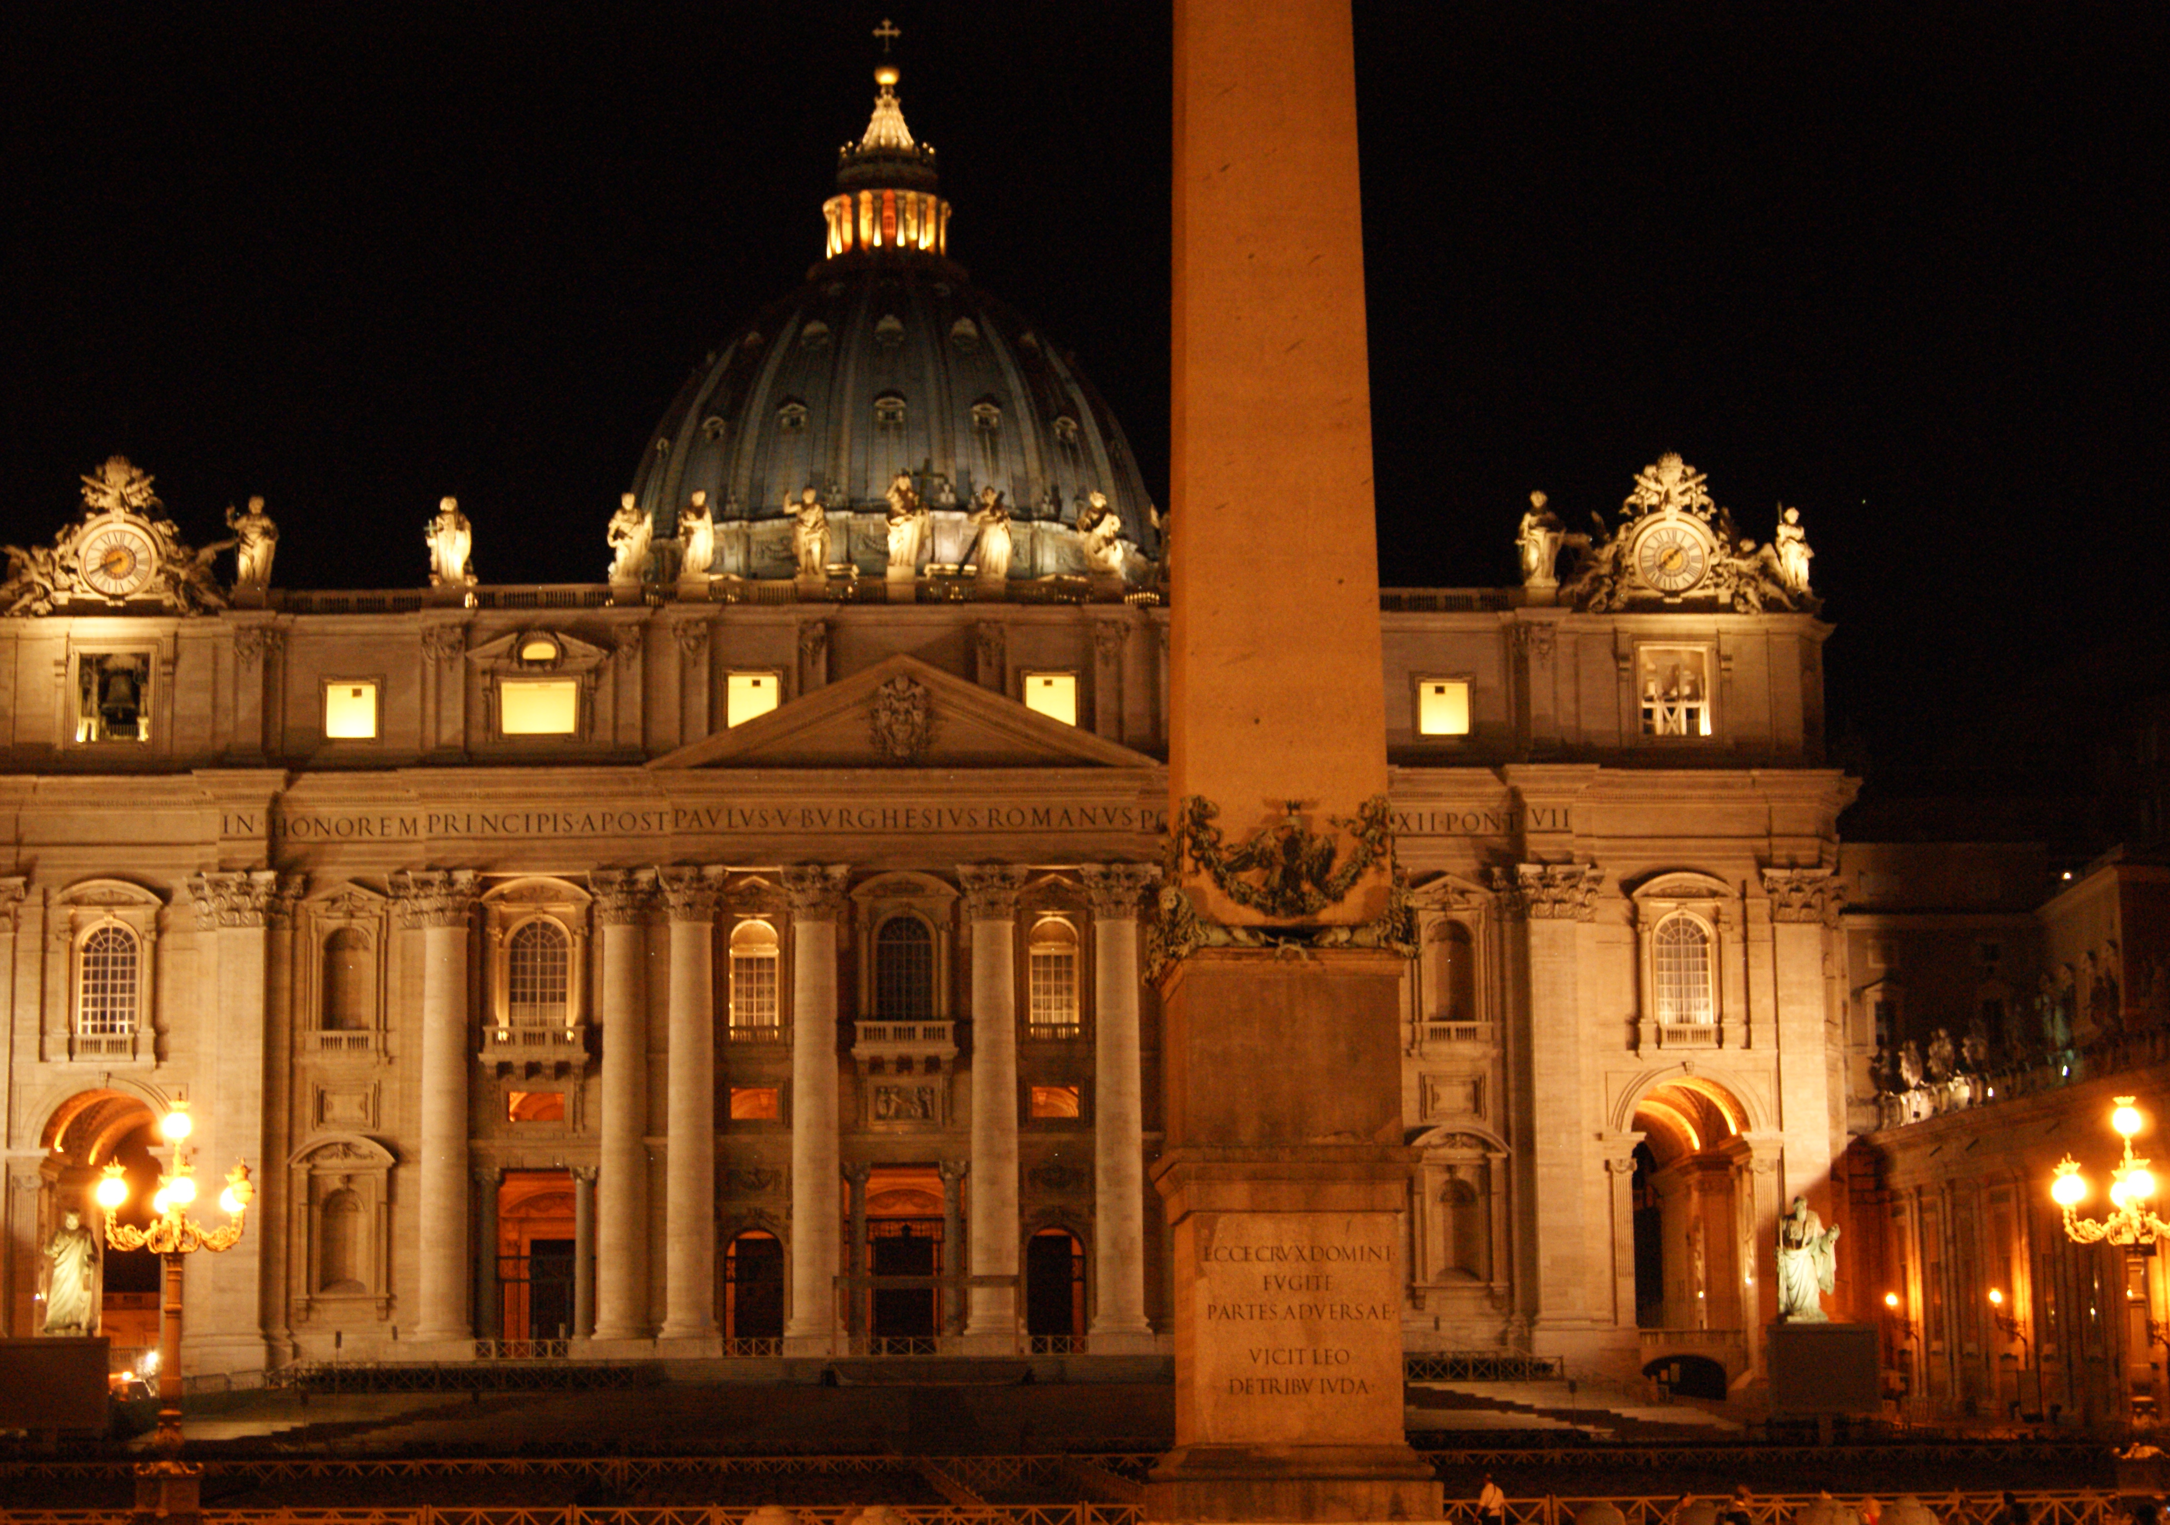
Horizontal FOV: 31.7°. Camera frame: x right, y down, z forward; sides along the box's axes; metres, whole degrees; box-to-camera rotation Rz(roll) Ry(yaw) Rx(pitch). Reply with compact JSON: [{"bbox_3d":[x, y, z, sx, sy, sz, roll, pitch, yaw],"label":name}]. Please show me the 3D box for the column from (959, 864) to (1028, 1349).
[{"bbox_3d":[-5.598,20.753,231.008,3.950,29.100,3.950,0,-10,-3],"label":"column"}]

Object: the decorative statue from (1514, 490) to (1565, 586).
[{"bbox_3d":[28.113,-13.850,236.189,2.958,5.988,2.100,0,-10,-3],"label":"decorative statue"}]

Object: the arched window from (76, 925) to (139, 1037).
[{"bbox_3d":[-58.113,12.972,226.912,3.683,6.743,0.600,0,-10,-3],"label":"arched window"}]

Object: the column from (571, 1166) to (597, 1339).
[{"bbox_3d":[-30.430,29.817,232.132,1.500,10.600,1.500,0,-10,-3],"label":"column"}]

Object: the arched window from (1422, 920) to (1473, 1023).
[{"bbox_3d":[21.999,12.574,231.314,3.111,6.220,1.000,0,-10,-3],"label":"arched window"}]

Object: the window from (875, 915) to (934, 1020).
[{"bbox_3d":[-10.814,12.248,228.196,3.500,6.136,0.700,0,-10,-3],"label":"window"}]

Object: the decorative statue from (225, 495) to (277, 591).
[{"bbox_3d":[-50.361,-13.177,230.444,2.900,5.600,1.950,0,-10,-3],"label":"decorative statue"}]

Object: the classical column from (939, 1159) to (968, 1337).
[{"bbox_3d":[-8.028,29.584,232.847,1.650,10.700,1.650,0,-10,-3],"label":"classical column"}]

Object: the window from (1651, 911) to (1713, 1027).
[{"bbox_3d":[36.078,12.469,230.330,3.406,6.629,0.700,0,-10,-3],"label":"window"}]

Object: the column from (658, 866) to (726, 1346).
[{"bbox_3d":[-23.091,20.279,224.652,3.900,28.193,3.700,0,-10,-3],"label":"column"}]

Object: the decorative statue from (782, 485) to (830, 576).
[{"bbox_3d":[-17.120,-14.158,233.972,2.847,5.604,2.000,0,-10,-3],"label":"decorative statue"}]

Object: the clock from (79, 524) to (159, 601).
[{"bbox_3d":[-58.490,-12.191,231.030,4.874,4.890,0.800,0,-10,-3],"label":"clock"}]

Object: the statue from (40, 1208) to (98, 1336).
[{"bbox_3d":[-44.343,22.233,166.627,2.300,5.550,2.000,1,-10,-9],"label":"statue"}]

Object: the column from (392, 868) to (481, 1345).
[{"bbox_3d":[-37.970,20.223,225.190,4.400,28.192,4.100,0,-10,-3],"label":"column"}]

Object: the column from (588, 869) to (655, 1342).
[{"bbox_3d":[-28.119,20.757,231.651,3.950,28.600,3.950,0,-10,-3],"label":"column"}]

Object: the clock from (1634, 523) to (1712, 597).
[{"bbox_3d":[36.346,-12.612,235.870,4.801,4.652,0.800,0,-10,-3],"label":"clock"}]

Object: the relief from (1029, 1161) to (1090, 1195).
[{"bbox_3d":[-1.586,25.339,232.936,3.700,2.050,0.300,0,-10,-3],"label":"relief"}]

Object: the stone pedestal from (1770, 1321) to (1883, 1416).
[{"bbox_3d":[32.511,26.776,167.566,4.400,4.223,4.200,0,-10,-3],"label":"stone pedestal"}]

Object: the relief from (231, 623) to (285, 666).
[{"bbox_3d":[-49.691,-7.050,229.572,2.973,2.420,1.000,0,-10,-3],"label":"relief"}]

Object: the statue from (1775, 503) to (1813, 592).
[{"bbox_3d":[43.743,-13.210,235.830,2.150,5.300,1.800,0,-10,-3],"label":"statue"}]

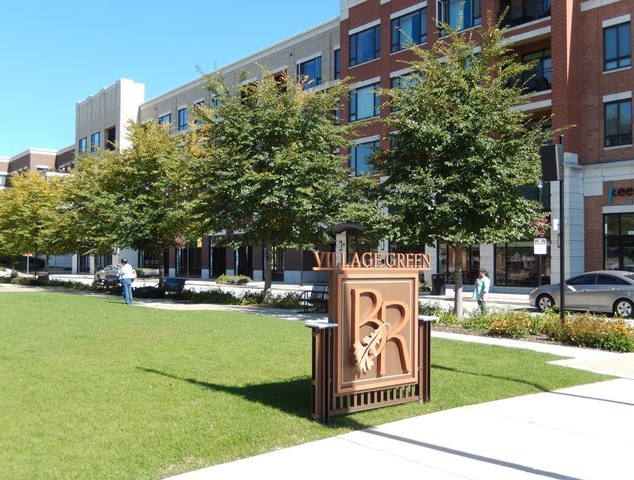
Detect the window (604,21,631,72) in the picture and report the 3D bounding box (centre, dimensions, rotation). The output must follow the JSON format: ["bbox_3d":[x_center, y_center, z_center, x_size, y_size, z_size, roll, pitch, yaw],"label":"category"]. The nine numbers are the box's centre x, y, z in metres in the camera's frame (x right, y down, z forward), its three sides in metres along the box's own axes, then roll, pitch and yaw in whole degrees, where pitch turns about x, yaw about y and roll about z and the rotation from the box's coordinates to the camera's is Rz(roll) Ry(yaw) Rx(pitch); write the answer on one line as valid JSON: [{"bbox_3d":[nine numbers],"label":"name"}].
[{"bbox_3d":[13.383,-8.614,29.696,0.150,1.960,1.262,1,-2,-38],"label":"window"}]

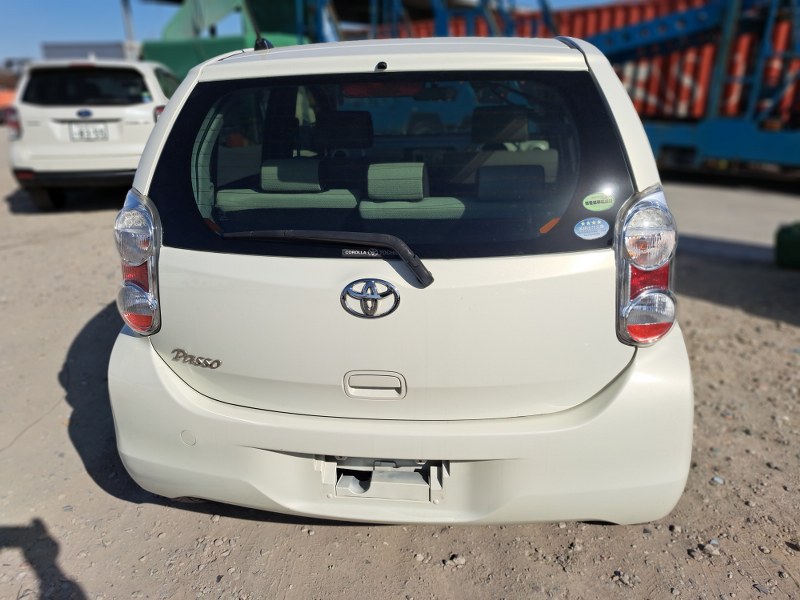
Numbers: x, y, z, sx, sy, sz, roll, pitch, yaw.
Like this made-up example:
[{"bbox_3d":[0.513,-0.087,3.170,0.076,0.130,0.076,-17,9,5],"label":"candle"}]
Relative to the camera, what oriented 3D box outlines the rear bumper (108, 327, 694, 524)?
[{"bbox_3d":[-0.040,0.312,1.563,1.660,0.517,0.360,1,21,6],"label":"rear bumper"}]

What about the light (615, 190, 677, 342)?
[{"bbox_3d":[0.603,-0.088,1.383,0.170,0.392,0.190,1,21,6],"label":"light"}]

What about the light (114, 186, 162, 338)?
[{"bbox_3d":[-0.698,-0.109,1.527,0.172,0.392,0.190,1,21,6],"label":"light"}]

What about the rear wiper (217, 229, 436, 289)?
[{"bbox_3d":[-0.167,-0.100,1.298,0.499,0.128,0.095,1,21,6],"label":"rear wiper"}]

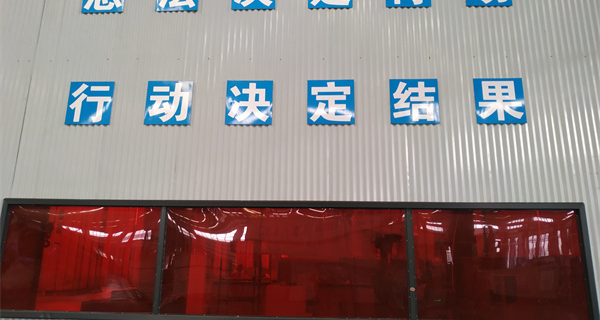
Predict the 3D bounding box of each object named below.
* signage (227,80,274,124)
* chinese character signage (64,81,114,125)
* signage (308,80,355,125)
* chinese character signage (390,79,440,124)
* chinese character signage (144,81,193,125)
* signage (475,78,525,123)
[{"bbox_3d":[-0.548,-0.621,4.513,0.505,0.505,0.025,0,-13,3],"label":"signage"},{"bbox_3d":[-2.321,-0.629,4.614,0.505,0.505,0.025,0,-13,3],"label":"chinese character signage"},{"bbox_3d":[0.330,-0.622,4.465,0.505,0.505,0.025,0,-13,3],"label":"signage"},{"bbox_3d":[1.210,-0.620,4.416,0.505,0.505,0.025,0,-13,3],"label":"chinese character signage"},{"bbox_3d":[-1.435,-0.625,4.563,0.505,0.505,0.025,0,-13,3],"label":"chinese character signage"},{"bbox_3d":[2.091,-0.620,4.367,0.505,0.505,0.025,0,-13,3],"label":"signage"}]

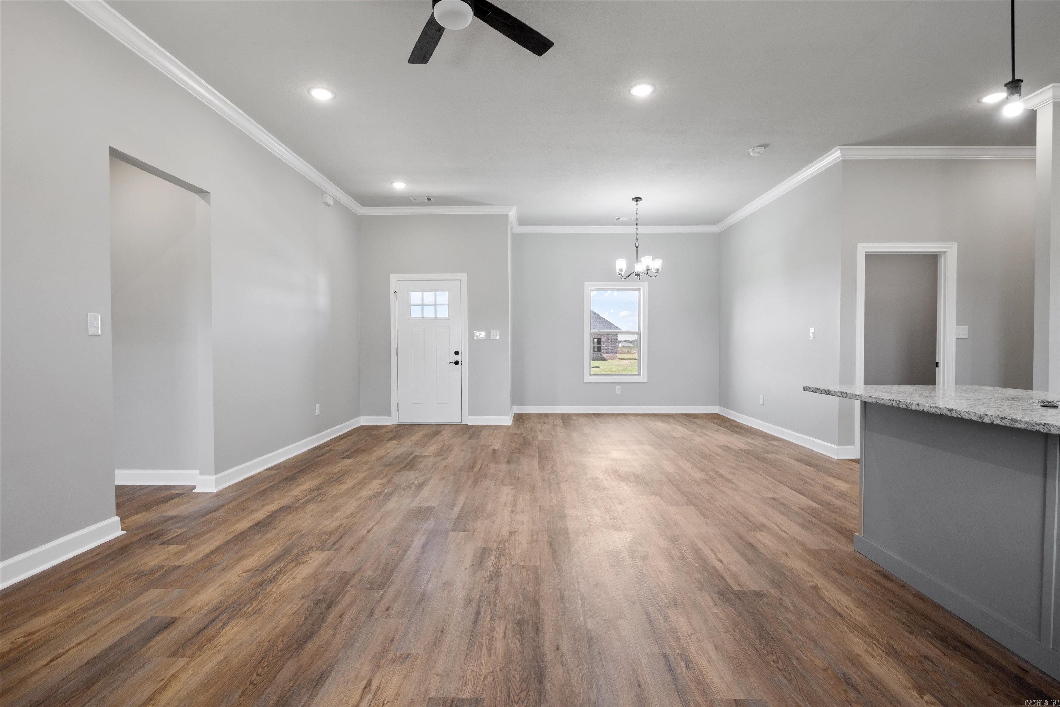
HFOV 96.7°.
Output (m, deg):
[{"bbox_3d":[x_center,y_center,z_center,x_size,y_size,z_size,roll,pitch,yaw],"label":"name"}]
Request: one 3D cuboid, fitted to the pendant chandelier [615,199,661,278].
[{"bbox_3d":[1.430,-1.511,6.227,0.650,1.057,0.650,0,1,1],"label":"pendant chandelier"}]

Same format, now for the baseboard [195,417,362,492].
[{"bbox_3d":[-2.497,0.973,5.176,0.163,0.120,3.063,0,1,1],"label":"baseboard"}]

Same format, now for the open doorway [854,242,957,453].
[{"bbox_3d":[3.727,-0.028,4.727,0.979,2.138,0.150,0,1,1],"label":"open doorway"}]

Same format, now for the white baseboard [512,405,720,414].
[{"bbox_3d":[1.410,0.920,7.746,3.381,0.120,0.028,0,1,1],"label":"white baseboard"}]

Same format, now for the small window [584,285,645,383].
[{"bbox_3d":[1.416,-0.357,7.754,1.038,1.644,0.100,0,1,1],"label":"small window"}]

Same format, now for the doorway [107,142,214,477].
[{"bbox_3d":[-2.524,-0.077,3.217,0.125,2.300,0.868,0,1,1],"label":"doorway"}]

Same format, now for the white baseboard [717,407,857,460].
[{"bbox_3d":[3.154,0.952,6.207,0.193,0.120,3.074,0,1,1],"label":"white baseboard"}]

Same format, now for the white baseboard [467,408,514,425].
[{"bbox_3d":[-0.568,0.931,7.219,0.620,0.120,1.117,0,1,1],"label":"white baseboard"}]

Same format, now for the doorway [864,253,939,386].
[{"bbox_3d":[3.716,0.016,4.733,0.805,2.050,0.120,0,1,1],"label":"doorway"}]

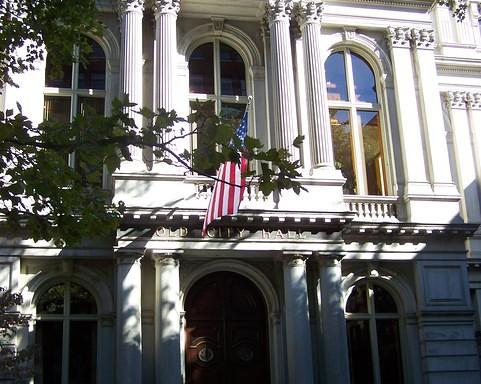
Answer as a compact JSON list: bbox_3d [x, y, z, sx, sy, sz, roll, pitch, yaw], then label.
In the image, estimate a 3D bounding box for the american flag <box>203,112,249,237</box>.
[{"bbox_3d":[-0.420,-0.541,21.797,1.275,3.519,1.326,1,-19,-10],"label":"american flag"}]

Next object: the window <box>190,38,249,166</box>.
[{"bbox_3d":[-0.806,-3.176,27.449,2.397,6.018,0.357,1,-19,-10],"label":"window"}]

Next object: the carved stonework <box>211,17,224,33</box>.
[{"bbox_3d":[-0.822,-6.185,26.154,0.432,0.614,0.365,2,-19,-10],"label":"carved stonework"}]

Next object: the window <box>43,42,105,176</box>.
[{"bbox_3d":[-5.782,-2.963,24.532,2.064,5.568,0.288,2,-19,-10],"label":"window"}]

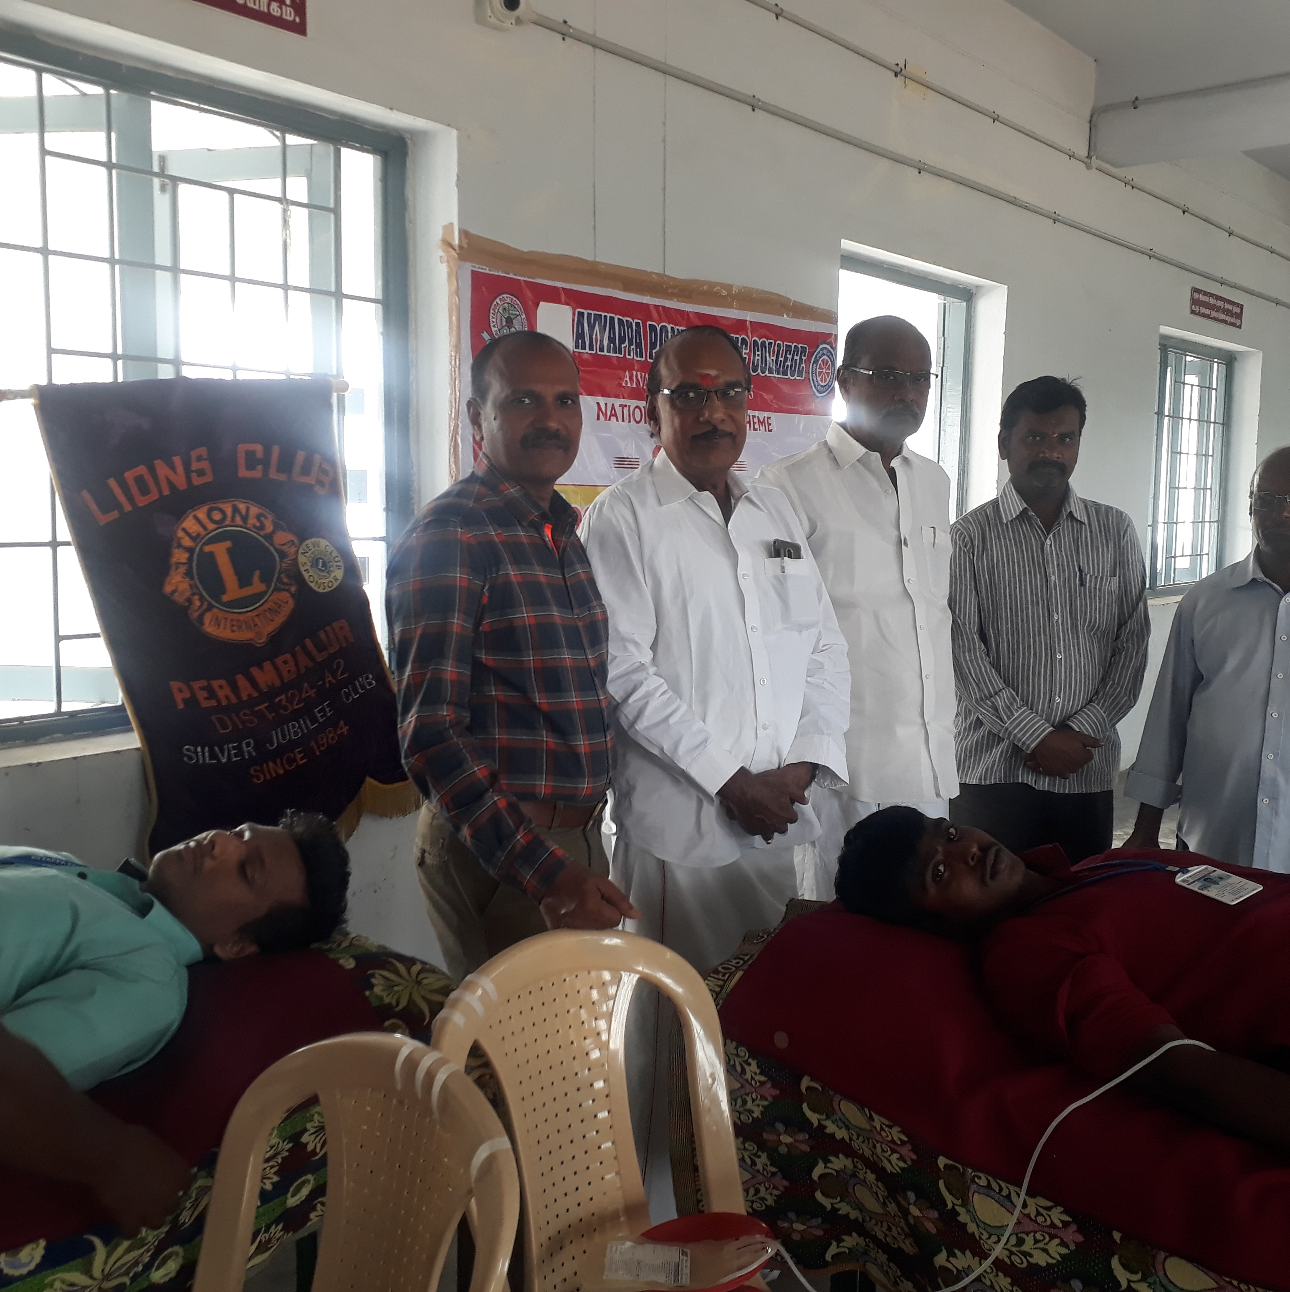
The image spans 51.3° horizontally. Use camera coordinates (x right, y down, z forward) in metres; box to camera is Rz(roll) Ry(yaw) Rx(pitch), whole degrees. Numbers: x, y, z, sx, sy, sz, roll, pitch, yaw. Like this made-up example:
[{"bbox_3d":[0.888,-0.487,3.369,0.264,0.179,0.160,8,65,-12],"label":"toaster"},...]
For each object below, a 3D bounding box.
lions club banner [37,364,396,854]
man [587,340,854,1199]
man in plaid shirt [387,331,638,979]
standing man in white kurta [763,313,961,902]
[{"bbox_3d":[-0.866,-0.017,3.009,0.080,1.180,0.760,6,18,41],"label":"lions club banner"},{"bbox_3d":[0.103,0.324,2.273,0.490,1.700,0.360,-2,7,-22],"label":"man"},{"bbox_3d":[-0.219,0.348,2.152,0.420,1.673,0.500,6,9,42],"label":"man in plaid shirt"},{"bbox_3d":[0.377,0.276,2.516,0.470,1.747,0.320,-3,7,-30],"label":"standing man in white kurta"}]

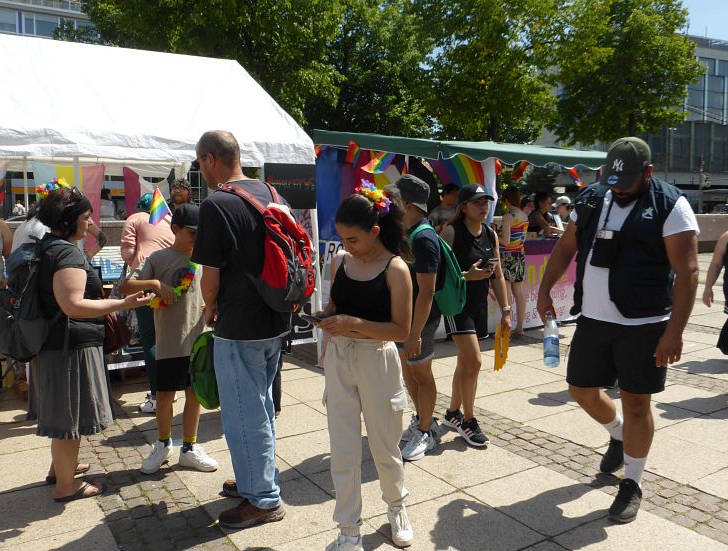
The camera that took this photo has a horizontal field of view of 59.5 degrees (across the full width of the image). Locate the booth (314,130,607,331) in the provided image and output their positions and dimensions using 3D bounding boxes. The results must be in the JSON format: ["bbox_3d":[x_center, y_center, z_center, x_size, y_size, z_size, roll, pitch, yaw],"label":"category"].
[{"bbox_3d":[1.319,-0.661,8.311,3.150,2.560,2.800,-4,7,-31],"label":"booth"}]

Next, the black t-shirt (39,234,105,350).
[{"bbox_3d":[-1.516,0.078,3.320,0.330,0.570,0.490,-3,7,-24],"label":"black t-shirt"}]

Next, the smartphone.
[{"bbox_3d":[-0.197,0.171,2.530,0.075,0.010,0.150,5,-6,45],"label":"smartphone"}]

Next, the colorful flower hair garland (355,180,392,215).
[{"bbox_3d":[0.040,-0.331,2.700,0.170,0.140,0.140,3,7,37],"label":"colorful flower hair garland"}]

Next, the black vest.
[{"bbox_3d":[1.307,-0.140,3.180,0.520,0.680,0.360,2,6,30],"label":"black vest"}]

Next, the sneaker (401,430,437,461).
[{"bbox_3d":[0.338,1.000,3.810,0.290,0.125,0.110,-6,8,-45],"label":"sneaker"}]

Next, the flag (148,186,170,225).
[{"bbox_3d":[-1.179,-0.402,3.650,0.140,0.170,0.050,-25,0,5],"label":"flag"}]

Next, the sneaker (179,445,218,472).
[{"bbox_3d":[-0.955,1.040,3.673,0.255,0.110,0.097,3,7,24],"label":"sneaker"}]

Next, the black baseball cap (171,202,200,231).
[{"bbox_3d":[-0.988,-0.328,3.570,0.175,0.135,0.245,-6,19,-43],"label":"black baseball cap"}]

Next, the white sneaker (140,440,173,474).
[{"bbox_3d":[-1.180,1.040,3.675,0.097,0.110,0.255,2,6,14],"label":"white sneaker"}]

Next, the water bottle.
[{"bbox_3d":[0.949,0.324,3.220,0.080,0.295,0.080,-1,6,0],"label":"water bottle"}]

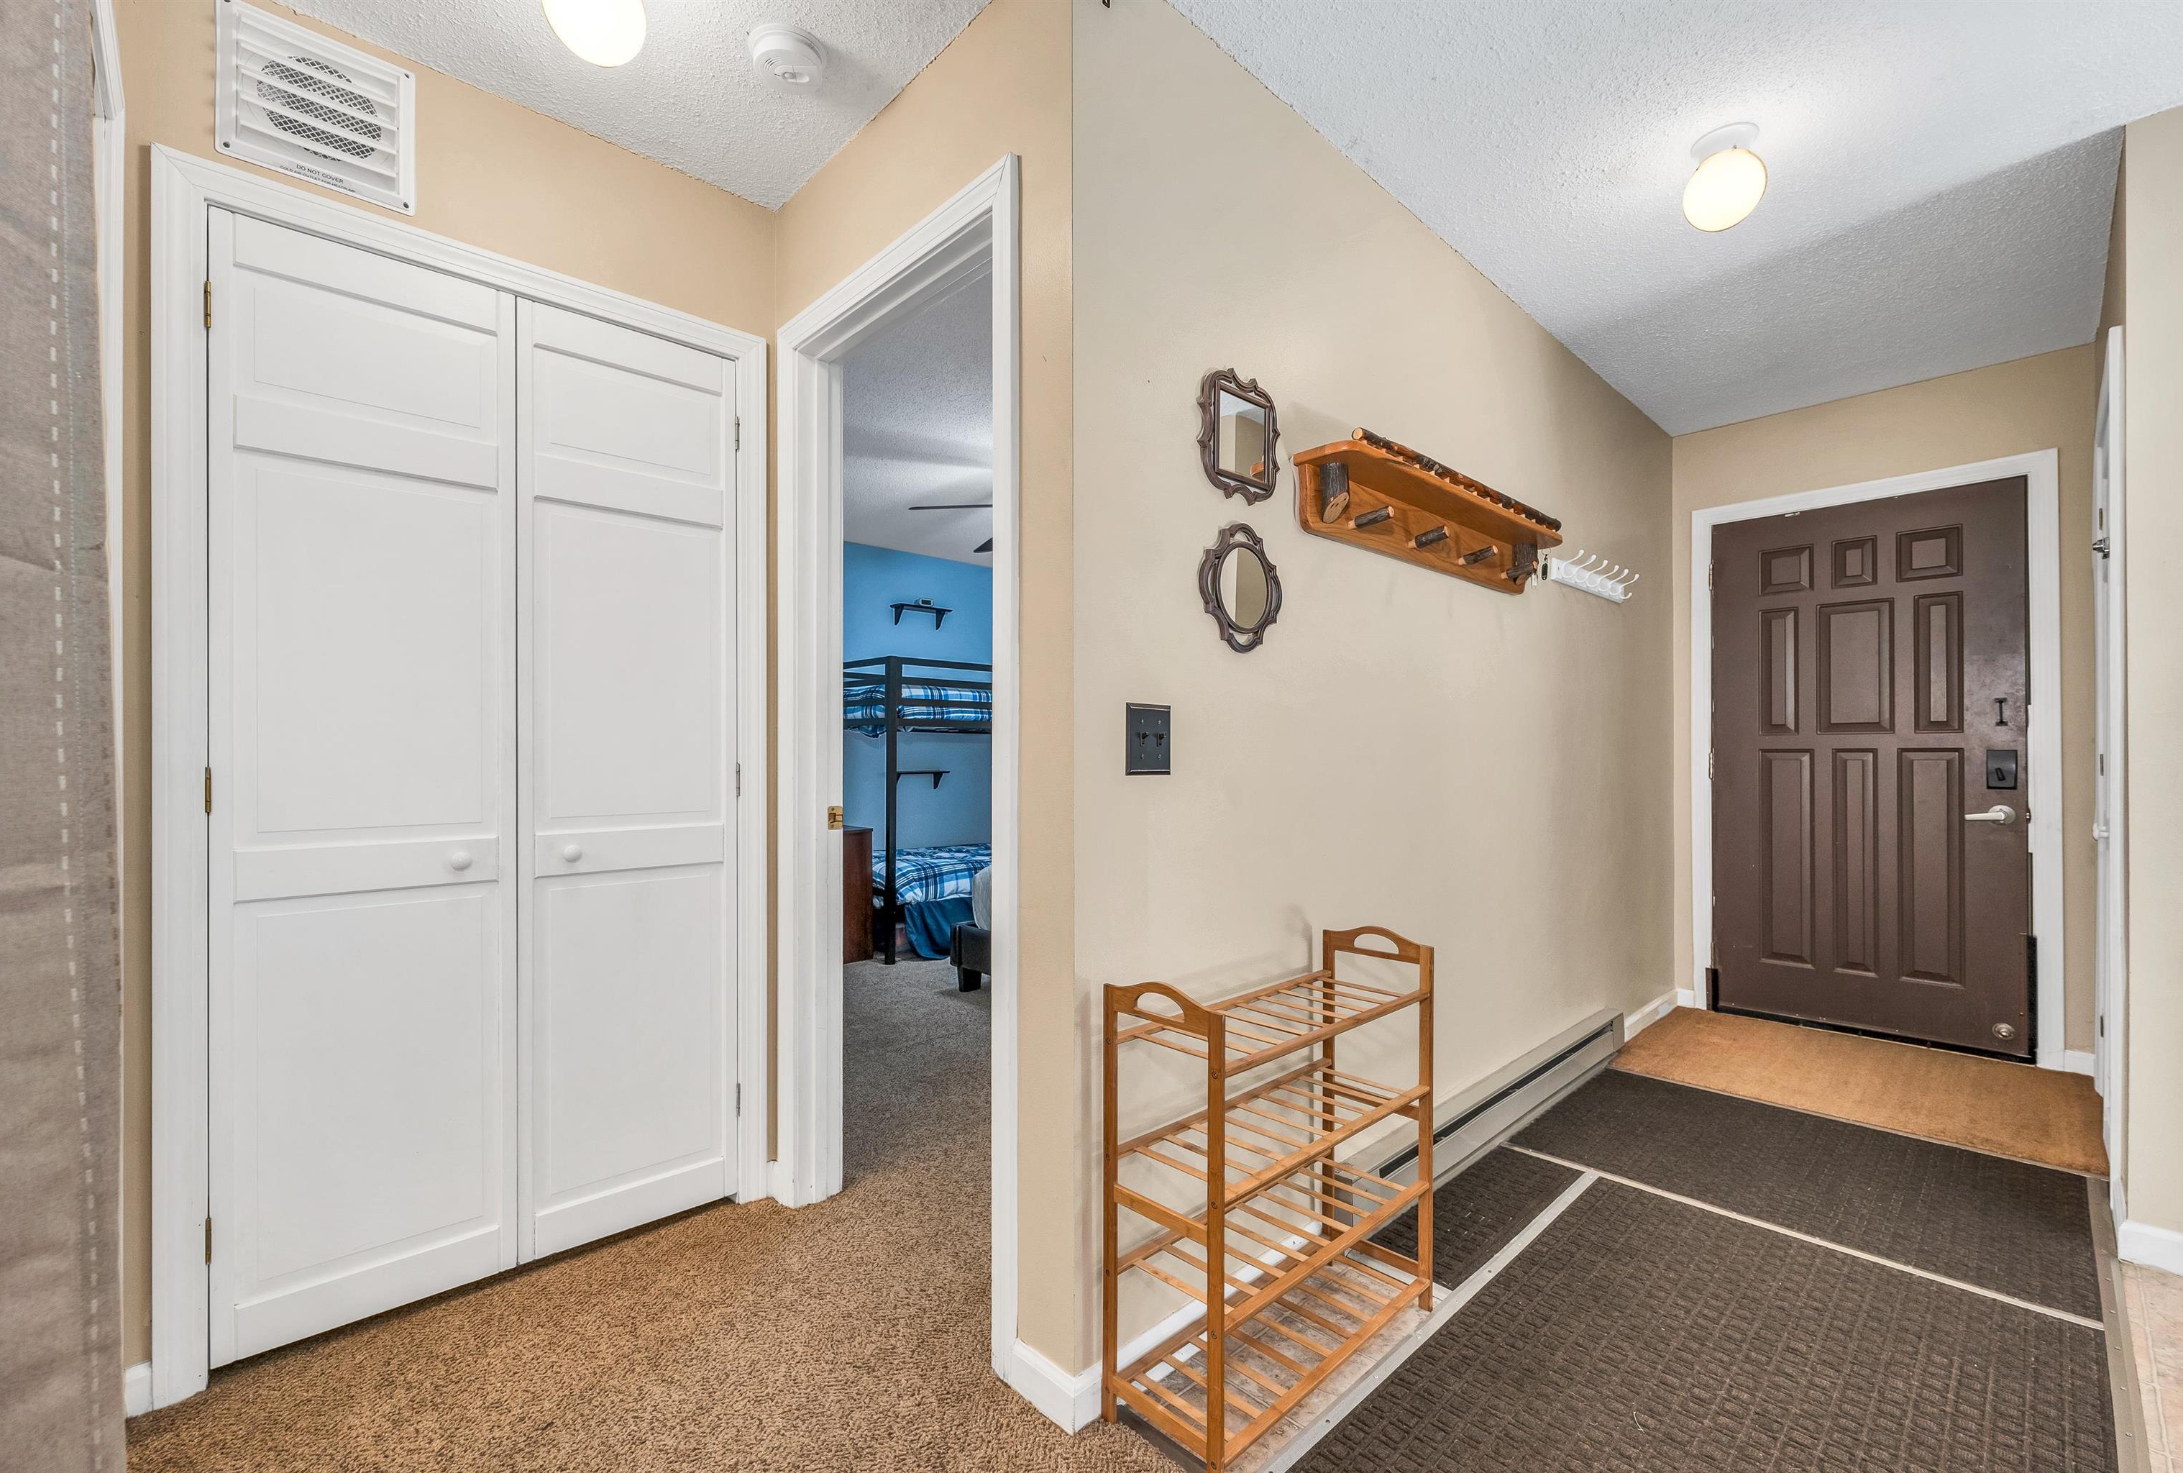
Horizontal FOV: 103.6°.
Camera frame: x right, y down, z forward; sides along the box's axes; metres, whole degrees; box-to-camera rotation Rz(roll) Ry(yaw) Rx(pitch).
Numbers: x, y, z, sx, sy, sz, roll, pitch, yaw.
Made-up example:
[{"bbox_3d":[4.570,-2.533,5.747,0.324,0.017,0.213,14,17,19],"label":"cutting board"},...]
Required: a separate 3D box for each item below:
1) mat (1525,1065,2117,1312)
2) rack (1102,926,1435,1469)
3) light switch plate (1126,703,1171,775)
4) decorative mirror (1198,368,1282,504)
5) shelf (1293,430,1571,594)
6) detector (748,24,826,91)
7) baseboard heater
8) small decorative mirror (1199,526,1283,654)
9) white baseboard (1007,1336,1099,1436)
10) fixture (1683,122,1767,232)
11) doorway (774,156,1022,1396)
[{"bbox_3d":[1.857,1.119,2.290,0.810,0.012,1.065,1,-1,-43],"label":"mat"},{"bbox_3d":[0.334,0.742,1.521,0.660,0.730,0.230,1,-1,-43],"label":"rack"},{"bbox_3d":[0.106,0.007,1.493,0.115,0.118,0.012,1,-1,-43],"label":"light switch plate"},{"bbox_3d":[0.292,-0.576,1.655,0.256,0.252,0.025,1,-1,-43],"label":"decorative mirror"},{"bbox_3d":[0.925,-0.520,2.161,1.234,0.185,0.140,1,-1,-43],"label":"shelf"},{"bbox_3d":[-0.598,-1.326,1.693,0.145,0.042,0.145,0,-1,0],"label":"detector"},{"bbox_3d":[1.224,1.045,2.489,1.850,0.150,0.063,1,-1,-43],"label":"baseboard heater"},{"bbox_3d":[0.296,-0.285,1.659,0.264,0.250,0.025,1,-1,-43],"label":"small decorative mirror"},{"bbox_3d":[-0.060,1.058,1.425,0.070,0.093,0.145,1,-1,-43],"label":"white baseboard"},{"bbox_3d":[1.420,-1.240,1.926,0.155,0.200,0.155,1,-1,-43],"label":"fixture"},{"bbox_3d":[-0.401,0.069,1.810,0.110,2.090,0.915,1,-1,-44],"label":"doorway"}]

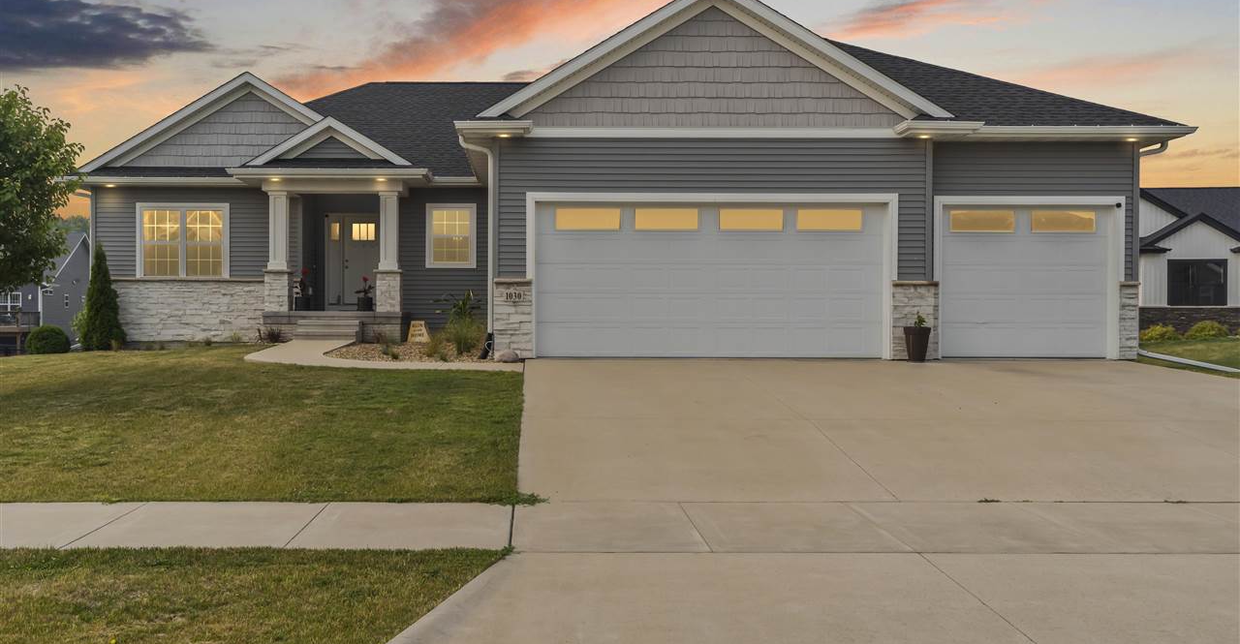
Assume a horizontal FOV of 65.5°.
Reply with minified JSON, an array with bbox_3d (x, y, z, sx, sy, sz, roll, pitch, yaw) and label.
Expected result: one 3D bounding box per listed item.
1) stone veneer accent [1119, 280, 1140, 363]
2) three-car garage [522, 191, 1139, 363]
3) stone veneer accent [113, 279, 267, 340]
[{"bbox_3d":[7.960,-0.010,15.150,0.330,1.230,0.280,0,0,0],"label":"stone veneer accent"},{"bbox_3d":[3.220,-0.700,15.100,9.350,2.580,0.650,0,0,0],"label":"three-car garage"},{"bbox_3d":[-9.120,-0.240,20.350,3.300,1.330,0.200,0,0,0],"label":"stone veneer accent"}]

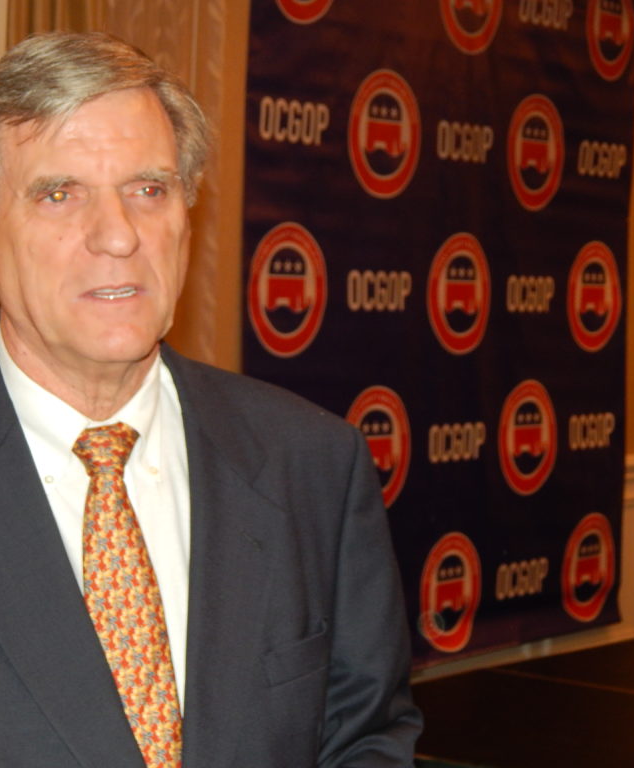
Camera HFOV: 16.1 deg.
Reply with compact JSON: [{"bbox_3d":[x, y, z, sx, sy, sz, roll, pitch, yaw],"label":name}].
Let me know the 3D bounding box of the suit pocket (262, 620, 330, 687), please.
[{"bbox_3d":[-0.015,0.197,1.630,0.014,0.036,0.080,3,2,35],"label":"suit pocket"}]

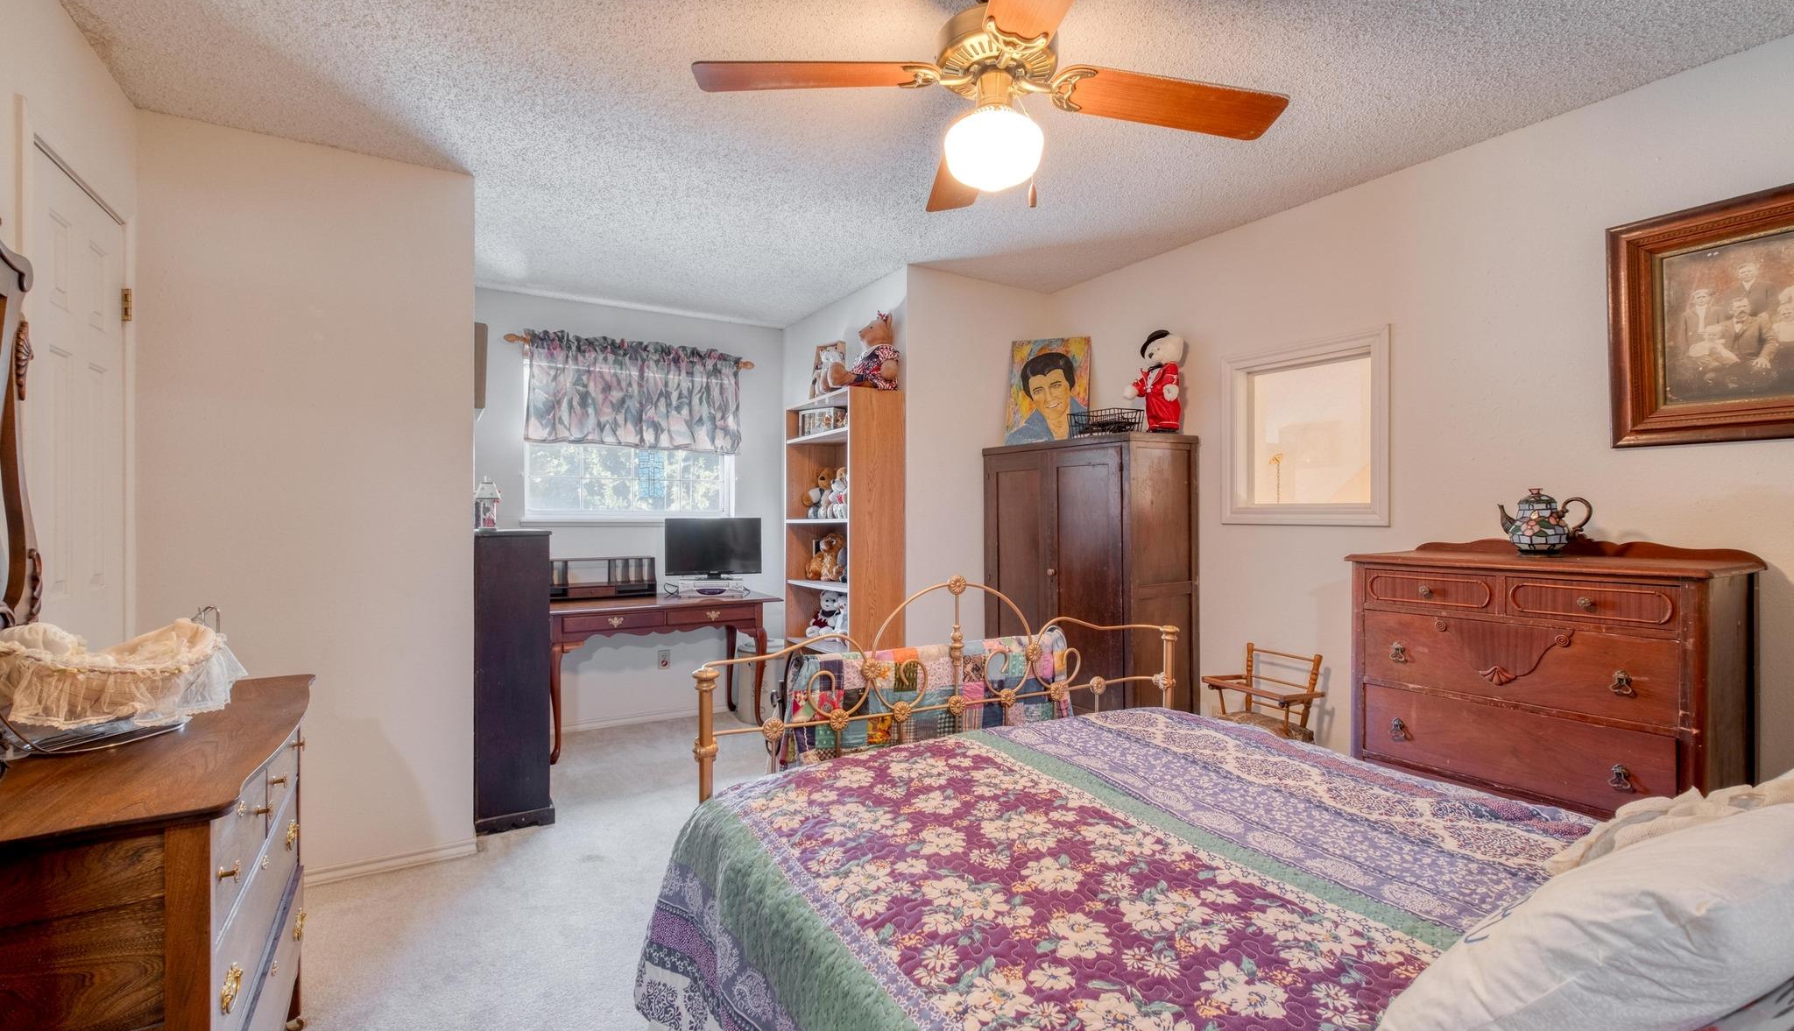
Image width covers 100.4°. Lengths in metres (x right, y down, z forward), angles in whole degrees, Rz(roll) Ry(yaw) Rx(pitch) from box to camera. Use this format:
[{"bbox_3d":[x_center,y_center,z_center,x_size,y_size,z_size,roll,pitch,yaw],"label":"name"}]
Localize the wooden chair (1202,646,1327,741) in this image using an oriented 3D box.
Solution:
[{"bbox_3d":[1.386,0.876,2.853,0.310,0.710,0.370,0,0,-25],"label":"wooden chair"}]

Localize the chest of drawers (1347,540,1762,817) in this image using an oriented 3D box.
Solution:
[{"bbox_3d":[1.778,0.647,2.070,0.540,1.145,0.750,0,0,-32],"label":"chest of drawers"}]

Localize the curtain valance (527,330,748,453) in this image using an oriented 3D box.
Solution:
[{"bbox_3d":[-1.482,-0.686,4.335,1.230,0.590,0.100,0,0,-33],"label":"curtain valance"}]

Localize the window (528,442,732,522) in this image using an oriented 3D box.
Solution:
[{"bbox_3d":[-1.550,-0.410,4.430,1.190,0.900,0.100,0,0,-29],"label":"window"}]

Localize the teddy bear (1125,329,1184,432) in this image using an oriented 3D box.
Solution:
[{"bbox_3d":[1.125,-0.575,3.260,0.190,0.470,0.220,0,0,-29],"label":"teddy bear"}]

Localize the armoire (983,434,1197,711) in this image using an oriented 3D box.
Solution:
[{"bbox_3d":[0.877,0.447,3.554,0.450,1.565,0.945,0,0,-33],"label":"armoire"}]

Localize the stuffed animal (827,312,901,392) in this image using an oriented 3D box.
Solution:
[{"bbox_3d":[-0.186,-0.792,3.623,0.340,0.385,0.250,0,0,-21],"label":"stuffed animal"}]

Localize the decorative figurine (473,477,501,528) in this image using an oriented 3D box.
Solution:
[{"bbox_3d":[-1.618,-0.048,2.954,0.090,0.220,0.090,0,0,-43],"label":"decorative figurine"}]

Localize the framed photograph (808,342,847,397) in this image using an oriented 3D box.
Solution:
[{"bbox_3d":[-0.362,-0.735,3.852,0.025,0.298,0.205,12,-8,-39],"label":"framed photograph"}]

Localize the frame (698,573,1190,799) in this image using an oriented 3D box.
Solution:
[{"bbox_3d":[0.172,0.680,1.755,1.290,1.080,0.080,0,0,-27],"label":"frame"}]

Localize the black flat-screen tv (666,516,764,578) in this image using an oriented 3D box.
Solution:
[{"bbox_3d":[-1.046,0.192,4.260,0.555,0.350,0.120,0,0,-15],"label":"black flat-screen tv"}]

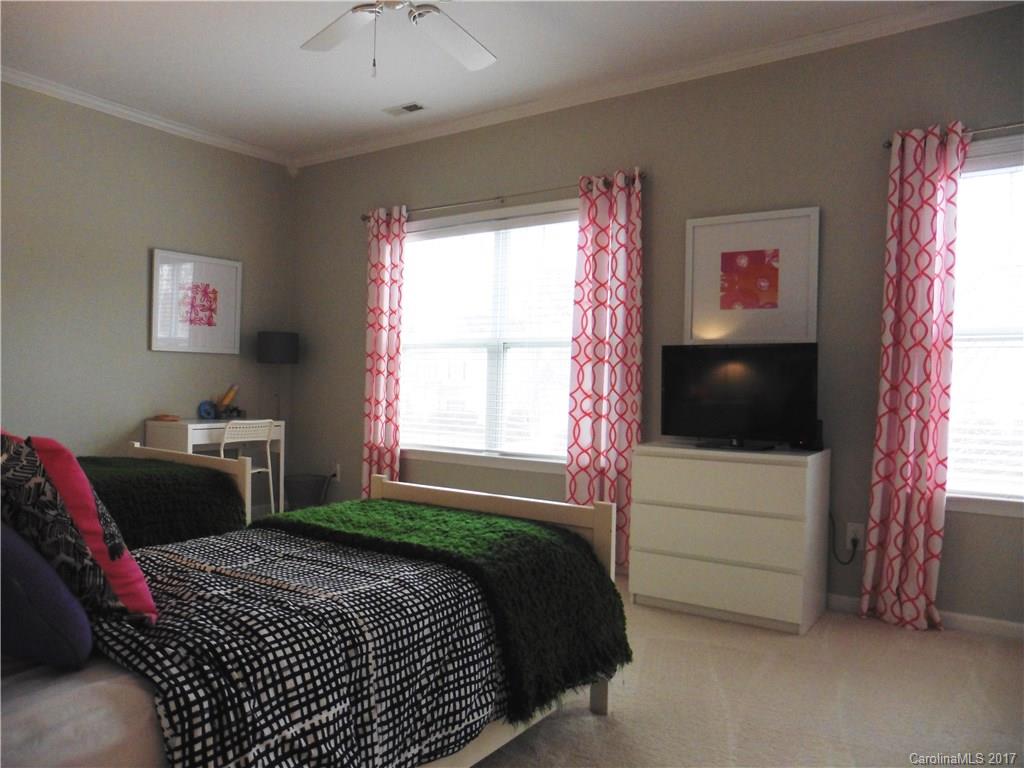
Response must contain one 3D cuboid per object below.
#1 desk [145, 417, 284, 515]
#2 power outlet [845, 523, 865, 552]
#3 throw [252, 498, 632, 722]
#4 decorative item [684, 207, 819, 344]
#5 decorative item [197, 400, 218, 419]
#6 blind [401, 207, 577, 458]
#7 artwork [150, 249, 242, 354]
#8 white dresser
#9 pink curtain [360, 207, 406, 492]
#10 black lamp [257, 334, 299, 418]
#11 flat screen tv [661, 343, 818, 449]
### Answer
[{"bbox_3d":[-2.017,0.641,4.846,0.495,0.770,0.730,1,0,34],"label":"desk"},{"bbox_3d":[1.628,0.732,3.364,0.072,0.120,0.015,1,0,34],"label":"power outlet"},{"bbox_3d":[-0.327,0.629,2.249,1.200,0.430,0.740,1,0,34],"label":"throw"},{"bbox_3d":[1.215,-0.532,3.643,0.670,0.670,0.035,1,0,34],"label":"decorative item"},{"bbox_3d":[-2.085,0.185,4.872,0.100,0.130,0.120,1,0,34],"label":"decorative item"},{"bbox_3d":[-0.149,-0.296,4.599,1.600,1.640,0.100,1,0,34],"label":"blind"},{"bbox_3d":[-2.190,-0.557,4.965,0.035,0.670,0.665,1,0,34],"label":"artwork"},{"bbox_3d":[1.051,0.695,3.441,0.800,0.780,0.480,1,0,34],"label":"white dresser"},{"bbox_3d":[-0.916,-0.105,5.005,0.400,2.280,0.110,1,0,34],"label":"pink curtain"},{"bbox_3d":[-1.766,0.330,5.348,0.290,1.410,0.290,1,0,34],"label":"black lamp"},{"bbox_3d":[1.062,0.059,3.396,0.735,0.490,0.180,1,0,34],"label":"flat screen tv"}]

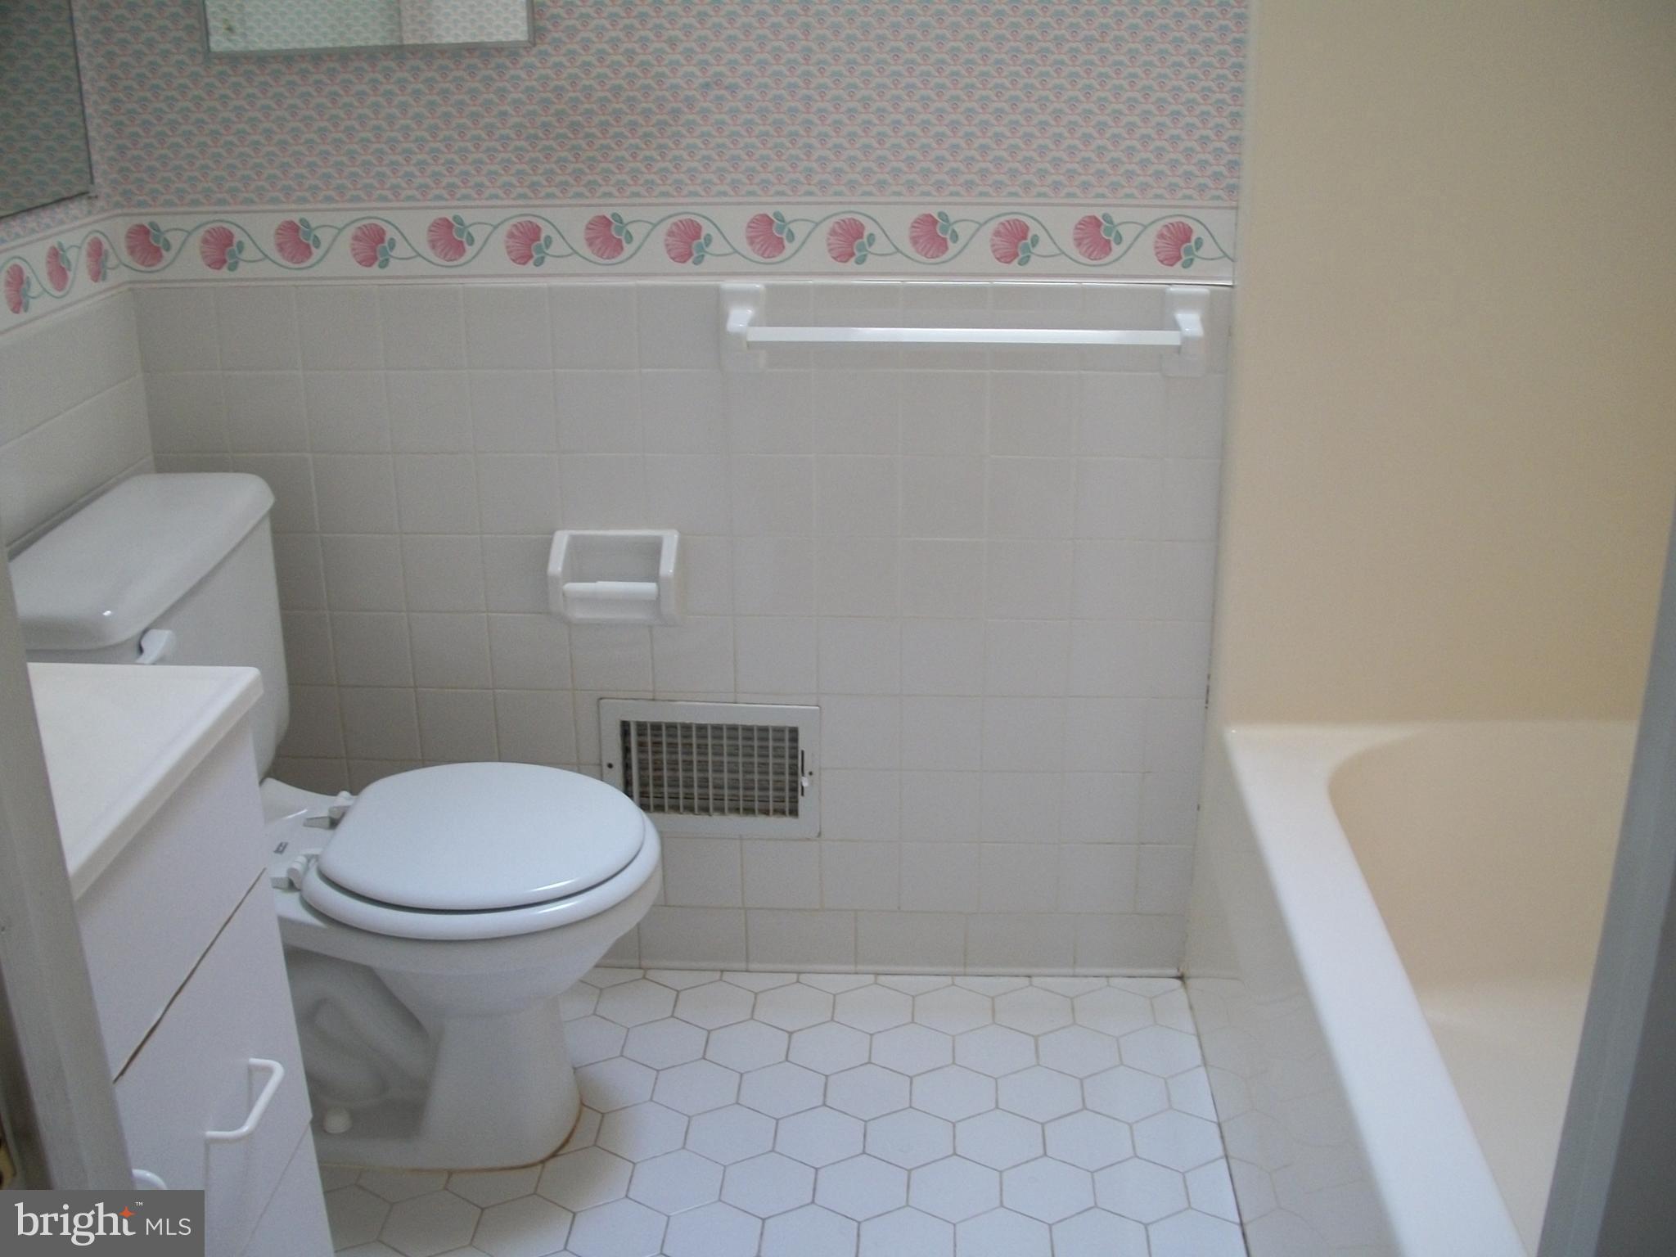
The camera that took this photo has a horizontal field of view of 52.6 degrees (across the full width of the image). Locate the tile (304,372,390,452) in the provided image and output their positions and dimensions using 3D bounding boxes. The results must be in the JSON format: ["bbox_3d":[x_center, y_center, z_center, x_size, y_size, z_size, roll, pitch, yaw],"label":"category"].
[{"bbox_3d":[-0.631,-0.278,2.183,0.108,0.107,0.009,1,20,4],"label":"tile"}]

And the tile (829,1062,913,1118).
[{"bbox_3d":[0.038,0.589,2.143,0.108,0.009,0.125,0,21,3],"label":"tile"}]

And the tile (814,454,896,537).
[{"bbox_3d":[0.025,-0.170,2.166,0.108,0.108,0.009,1,20,3],"label":"tile"}]

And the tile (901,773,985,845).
[{"bbox_3d":[0.140,0.242,2.305,0.108,0.108,0.009,1,20,3],"label":"tile"}]

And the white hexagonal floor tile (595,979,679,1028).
[{"bbox_3d":[-0.279,0.518,2.327,0.106,0.009,0.122,1,20,3],"label":"white hexagonal floor tile"}]

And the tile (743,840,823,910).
[{"bbox_3d":[-0.078,0.341,2.363,0.108,0.108,0.009,1,20,3],"label":"tile"}]

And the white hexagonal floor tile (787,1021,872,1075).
[{"bbox_3d":[-0.011,0.554,2.228,0.105,0.009,0.121,1,20,4],"label":"white hexagonal floor tile"}]

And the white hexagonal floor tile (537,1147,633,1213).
[{"bbox_3d":[-0.295,0.647,1.978,0.108,0.010,0.125,1,20,4],"label":"white hexagonal floor tile"}]

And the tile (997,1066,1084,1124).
[{"bbox_3d":[0.254,0.588,2.126,0.108,0.010,0.125,1,20,4],"label":"tile"}]

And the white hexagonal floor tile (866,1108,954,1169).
[{"bbox_3d":[0.087,0.620,2.045,0.108,0.010,0.125,1,20,4],"label":"white hexagonal floor tile"}]

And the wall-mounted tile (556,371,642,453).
[{"bbox_3d":[-0.303,-0.275,2.163,0.108,0.107,0.009,1,20,4],"label":"wall-mounted tile"}]

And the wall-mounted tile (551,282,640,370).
[{"bbox_3d":[-0.302,-0.376,2.105,0.108,0.108,0.009,1,20,3],"label":"wall-mounted tile"}]

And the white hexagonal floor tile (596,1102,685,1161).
[{"bbox_3d":[-0.236,0.618,2.072,0.108,0.009,0.125,1,20,3],"label":"white hexagonal floor tile"}]

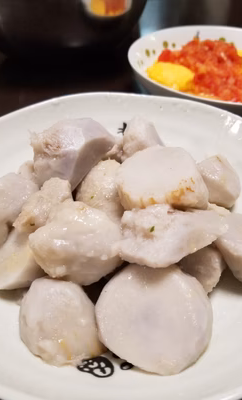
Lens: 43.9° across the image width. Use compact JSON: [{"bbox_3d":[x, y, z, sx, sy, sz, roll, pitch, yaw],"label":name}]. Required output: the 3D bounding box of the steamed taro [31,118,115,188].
[{"bbox_3d":[-0.032,-0.030,0.199,0.046,0.039,0.049,20,47,18],"label":"steamed taro"}]

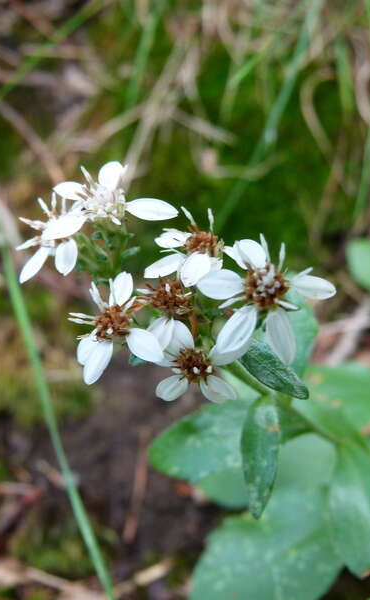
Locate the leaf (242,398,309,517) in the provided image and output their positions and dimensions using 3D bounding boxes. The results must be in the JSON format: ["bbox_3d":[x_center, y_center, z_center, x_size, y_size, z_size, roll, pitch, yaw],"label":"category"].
[{"bbox_3d":[0.015,0.029,0.168,0.009,0.005,0.022,9,65,-2],"label":"leaf"}]

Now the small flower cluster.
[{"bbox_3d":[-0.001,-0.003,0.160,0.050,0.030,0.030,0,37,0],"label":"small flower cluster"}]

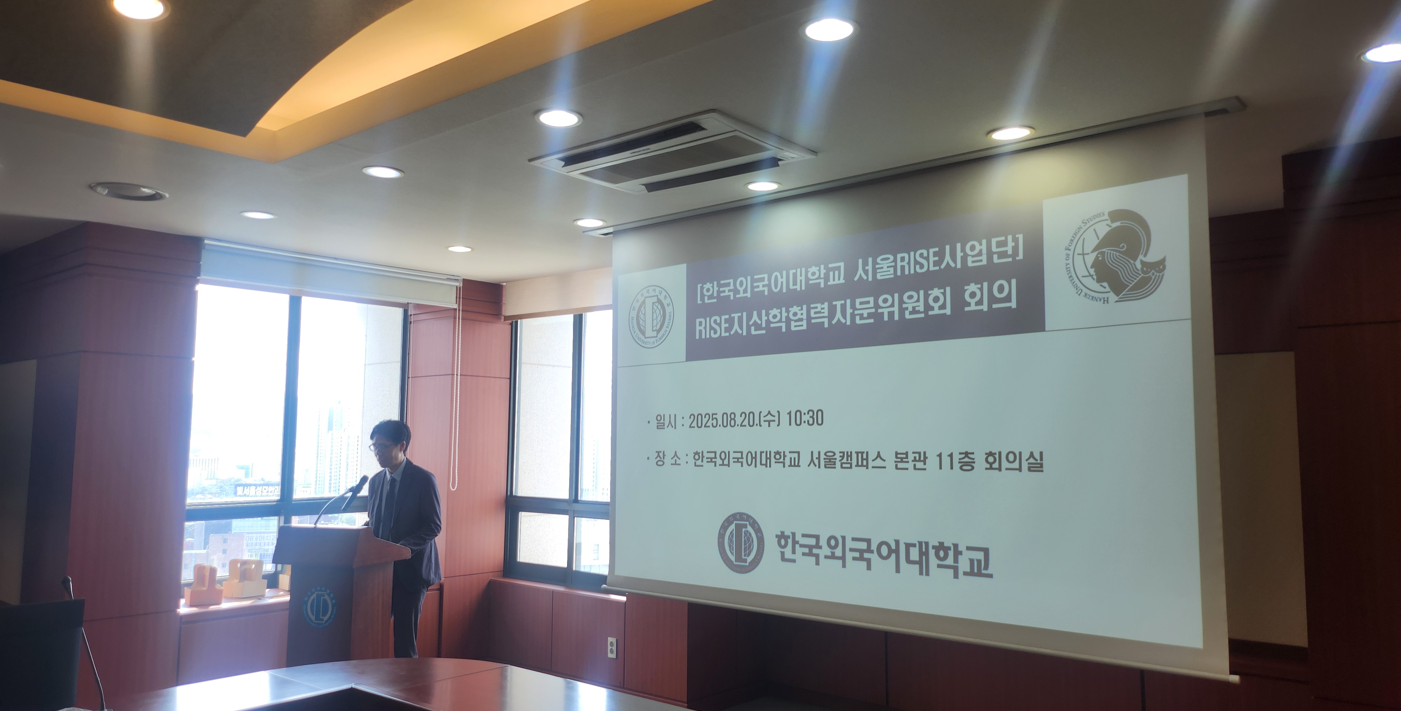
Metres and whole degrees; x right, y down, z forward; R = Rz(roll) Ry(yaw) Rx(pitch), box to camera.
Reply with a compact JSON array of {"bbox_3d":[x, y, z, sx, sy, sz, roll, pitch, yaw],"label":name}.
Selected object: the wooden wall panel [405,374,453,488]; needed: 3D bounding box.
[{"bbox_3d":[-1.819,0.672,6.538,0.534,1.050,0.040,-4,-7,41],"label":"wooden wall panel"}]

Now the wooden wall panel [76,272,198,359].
[{"bbox_3d":[-2.894,-0.192,5.034,0.040,0.390,0.534,-4,-7,41],"label":"wooden wall panel"}]

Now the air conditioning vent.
[{"bbox_3d":[-0.114,-0.747,3.657,0.913,0.050,0.621,-4,-7,41],"label":"air conditioning vent"}]

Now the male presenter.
[{"bbox_3d":[-1.622,1.175,5.281,0.460,1.645,0.360,-2,-5,20],"label":"male presenter"}]

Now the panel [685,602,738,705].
[{"bbox_3d":[0.059,1.656,5.529,0.040,0.548,0.436,-4,-7,41],"label":"panel"}]

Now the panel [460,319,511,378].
[{"bbox_3d":[-1.494,-0.045,6.604,0.040,0.390,0.465,-4,-7,41],"label":"panel"}]

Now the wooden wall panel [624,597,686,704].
[{"bbox_3d":[-0.243,1.655,5.529,0.490,0.548,0.040,-4,-7,41],"label":"wooden wall panel"}]

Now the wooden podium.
[{"bbox_3d":[-1.804,1.404,4.874,0.490,1.115,0.434,-2,-5,20],"label":"wooden podium"}]

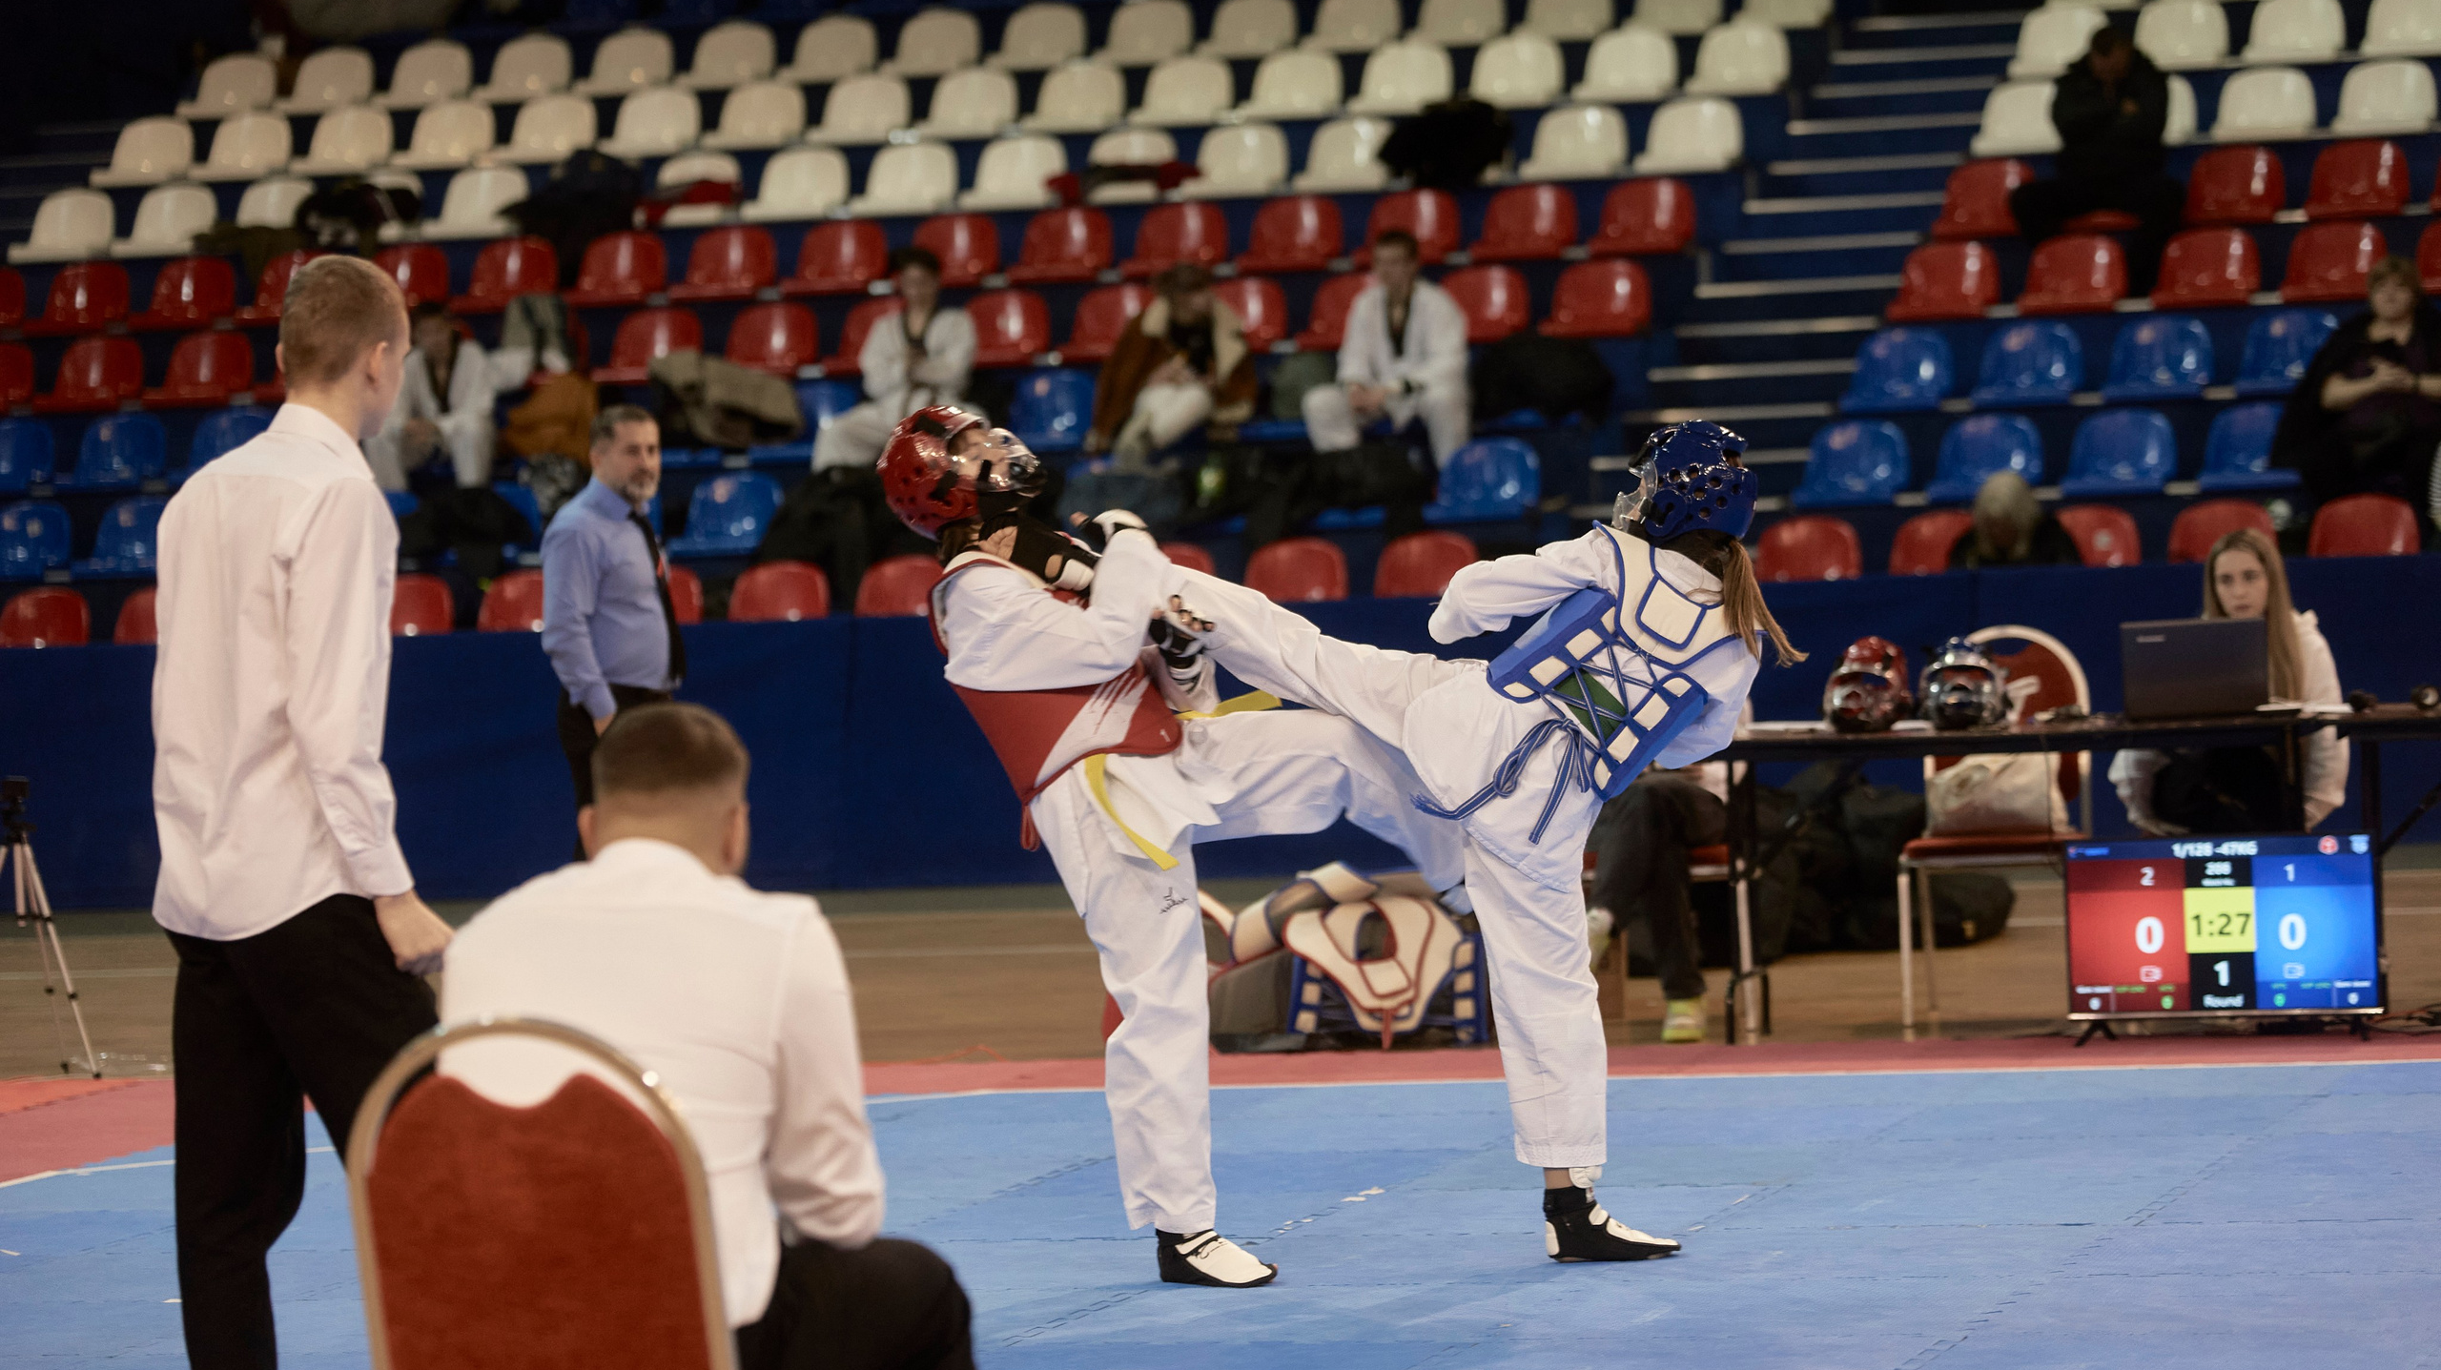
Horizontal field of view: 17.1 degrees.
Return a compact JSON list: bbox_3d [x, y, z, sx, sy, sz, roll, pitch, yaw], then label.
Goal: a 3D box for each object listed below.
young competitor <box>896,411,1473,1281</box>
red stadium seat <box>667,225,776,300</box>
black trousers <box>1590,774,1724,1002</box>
[{"bbox_3d":[-0.084,0.293,14.800,0.990,1.590,0.530,-2,2,18],"label":"young competitor"},{"bbox_3d":[-2.112,-1.798,34.635,0.410,0.330,0.400,-2,2,16],"label":"red stadium seat"},{"bbox_3d":[1.024,0.469,19.550,0.390,0.580,0.580,-2,2,18],"label":"black trousers"}]

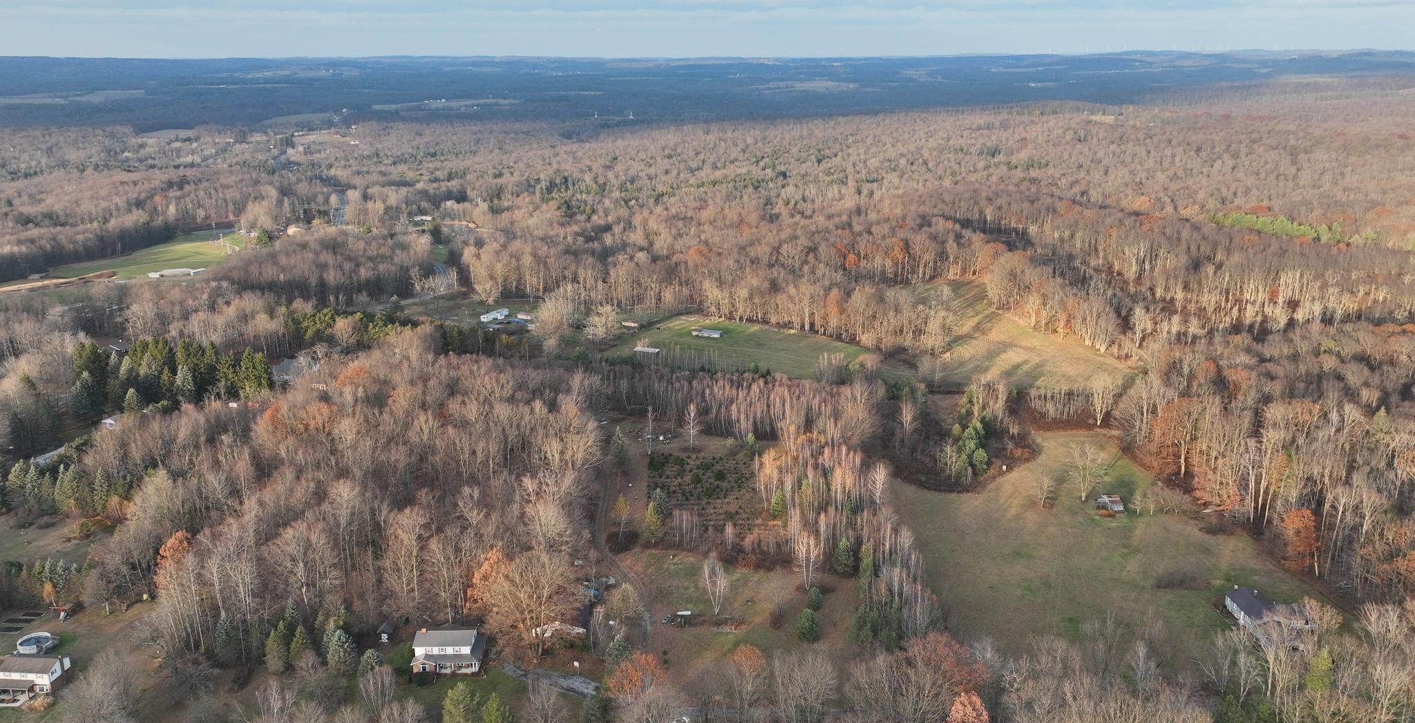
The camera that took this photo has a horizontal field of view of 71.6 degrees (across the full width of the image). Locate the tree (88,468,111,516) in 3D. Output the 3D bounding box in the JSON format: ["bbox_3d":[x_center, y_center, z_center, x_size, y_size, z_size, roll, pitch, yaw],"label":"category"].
[{"bbox_3d":[-168.790,35.810,272.430,6.140,13.770,6.140,0,18,0],"label":"tree"}]

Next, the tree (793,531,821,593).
[{"bbox_3d":[23.340,46.980,229.980,6.480,15.060,6.290,0,17,0],"label":"tree"}]

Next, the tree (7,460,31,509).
[{"bbox_3d":[-193.470,34.370,275.640,6.840,14.580,6.840,0,18,0],"label":"tree"}]

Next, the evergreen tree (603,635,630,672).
[{"bbox_3d":[-18.600,59.820,201.210,5.670,7.730,5.500,0,17,0],"label":"evergreen tree"}]

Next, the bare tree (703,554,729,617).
[{"bbox_3d":[2.060,53.590,233.970,6.330,16.060,6.330,0,17,0],"label":"bare tree"}]

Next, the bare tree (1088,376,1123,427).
[{"bbox_3d":[135.230,13.380,332.690,12.000,17.900,11.640,0,17,0],"label":"bare tree"}]

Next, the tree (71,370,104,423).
[{"bbox_3d":[-216.880,11.470,343.170,11.030,17.620,11.030,0,18,0],"label":"tree"}]

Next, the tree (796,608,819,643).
[{"bbox_3d":[22.000,57.270,214.400,5.080,7.750,5.080,0,18,0],"label":"tree"}]

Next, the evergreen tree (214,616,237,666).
[{"bbox_3d":[-99.050,57.480,201.490,4.540,12.010,4.410,0,17,0],"label":"evergreen tree"}]

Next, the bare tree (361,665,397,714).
[{"bbox_3d":[-63.180,63.290,188.350,7.220,11.950,7.220,0,18,0],"label":"bare tree"}]

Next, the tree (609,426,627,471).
[{"bbox_3d":[-27.290,26.470,300.620,5.420,14.610,5.420,0,18,0],"label":"tree"}]

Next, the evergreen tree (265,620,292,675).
[{"bbox_3d":[-88.560,58.710,202.180,5.470,12.360,5.470,0,18,0],"label":"evergreen tree"}]

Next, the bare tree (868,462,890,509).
[{"bbox_3d":[50.780,36.390,289.300,6.520,13.860,6.520,0,17,0],"label":"bare tree"}]

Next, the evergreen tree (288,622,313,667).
[{"bbox_3d":[-83.900,58.470,202.200,5.240,9.710,5.090,0,17,0],"label":"evergreen tree"}]

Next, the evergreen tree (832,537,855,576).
[{"bbox_3d":[35.220,49.670,252.490,6.260,10.480,6.260,0,17,0],"label":"evergreen tree"}]

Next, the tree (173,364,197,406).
[{"bbox_3d":[-188.170,8.310,353.210,8.360,15.330,8.110,0,17,0],"label":"tree"}]

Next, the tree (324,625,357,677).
[{"bbox_3d":[-75.340,59.320,201.580,6.820,11.550,6.820,0,18,0],"label":"tree"}]

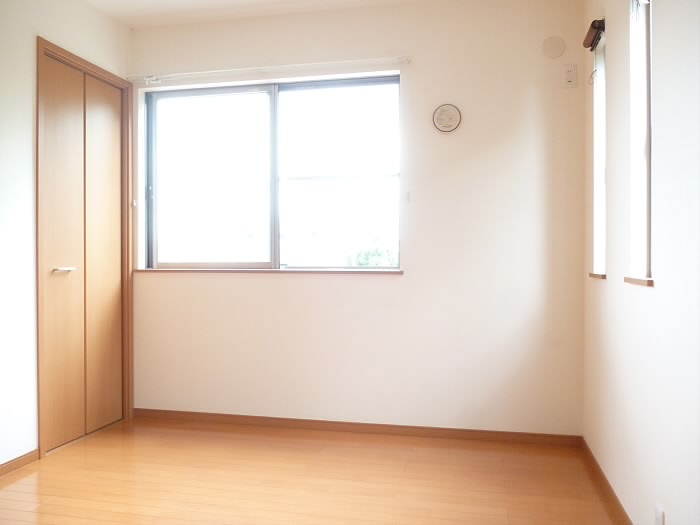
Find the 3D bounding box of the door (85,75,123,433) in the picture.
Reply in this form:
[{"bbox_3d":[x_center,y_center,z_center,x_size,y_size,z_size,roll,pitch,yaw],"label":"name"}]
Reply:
[{"bbox_3d":[-1.449,-0.049,3.304,0.035,2.009,0.330,0,1,13],"label":"door"}]

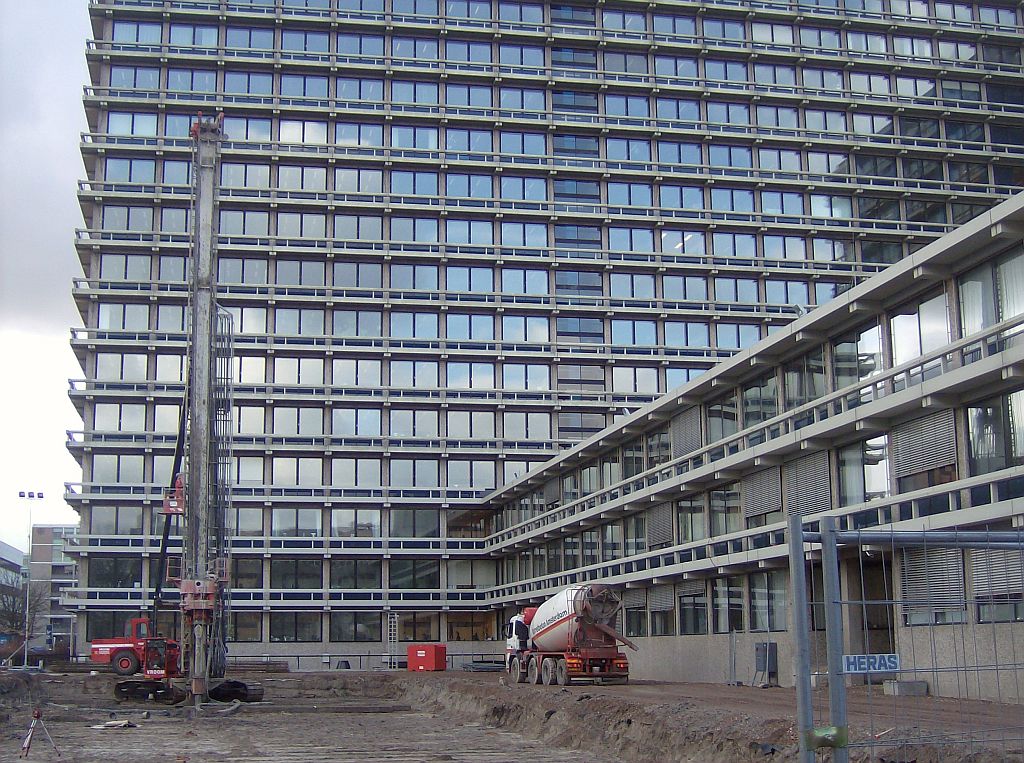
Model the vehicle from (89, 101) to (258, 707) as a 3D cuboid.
[{"bbox_3d":[-15.084,1.412,63.127,6.400,26.300,6.800,1,-11,-10],"label":"vehicle"}]

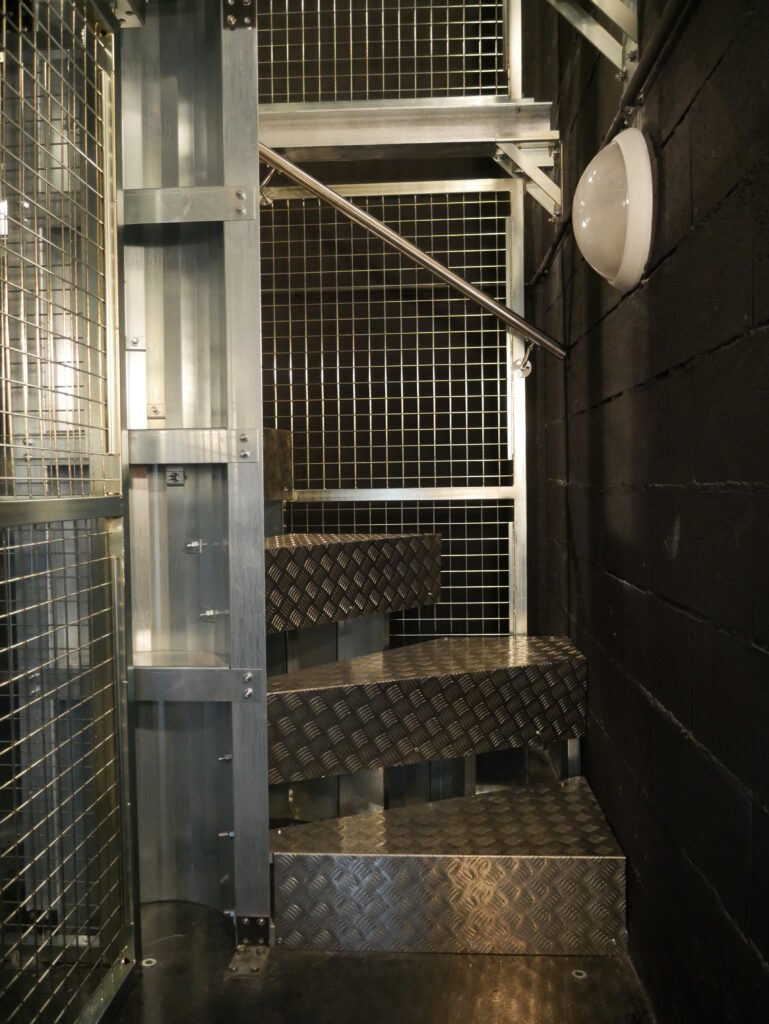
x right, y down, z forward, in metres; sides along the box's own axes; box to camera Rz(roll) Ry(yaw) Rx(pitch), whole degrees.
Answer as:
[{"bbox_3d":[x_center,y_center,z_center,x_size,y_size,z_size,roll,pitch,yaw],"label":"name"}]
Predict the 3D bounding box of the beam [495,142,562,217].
[{"bbox_3d":[0.455,-1.058,2.665,0.217,0.227,0.120,-1,2,3],"label":"beam"}]

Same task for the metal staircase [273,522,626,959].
[{"bbox_3d":[0.124,0.500,2.174,0.838,0.852,0.825,-1,2,3],"label":"metal staircase"}]

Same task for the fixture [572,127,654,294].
[{"bbox_3d":[0.428,-0.562,1.557,0.138,0.294,0.294,-1,2,3],"label":"fixture"}]

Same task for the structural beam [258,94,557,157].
[{"bbox_3d":[0.058,-1.224,2.655,0.960,0.128,0.085,-1,2,3],"label":"structural beam"}]

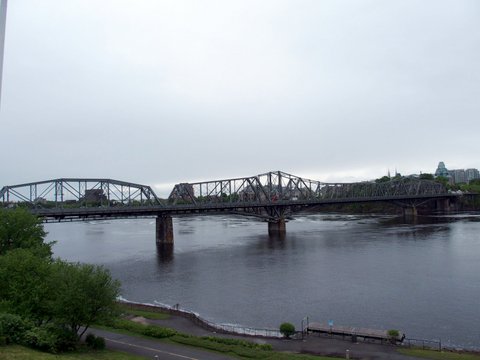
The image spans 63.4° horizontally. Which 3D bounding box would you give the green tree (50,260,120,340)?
[{"bbox_3d":[-18.020,13.850,45.000,8.200,8.800,8.000,-1,-1,-22],"label":"green tree"}]

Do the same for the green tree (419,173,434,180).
[{"bbox_3d":[213.730,-3.670,445.000,17.000,11.000,14.000,-2,-1,26],"label":"green tree"}]

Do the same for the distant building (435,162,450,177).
[{"bbox_3d":[333.760,-16.810,640.000,25.000,25.000,24.000,-2,-1,28],"label":"distant building"}]

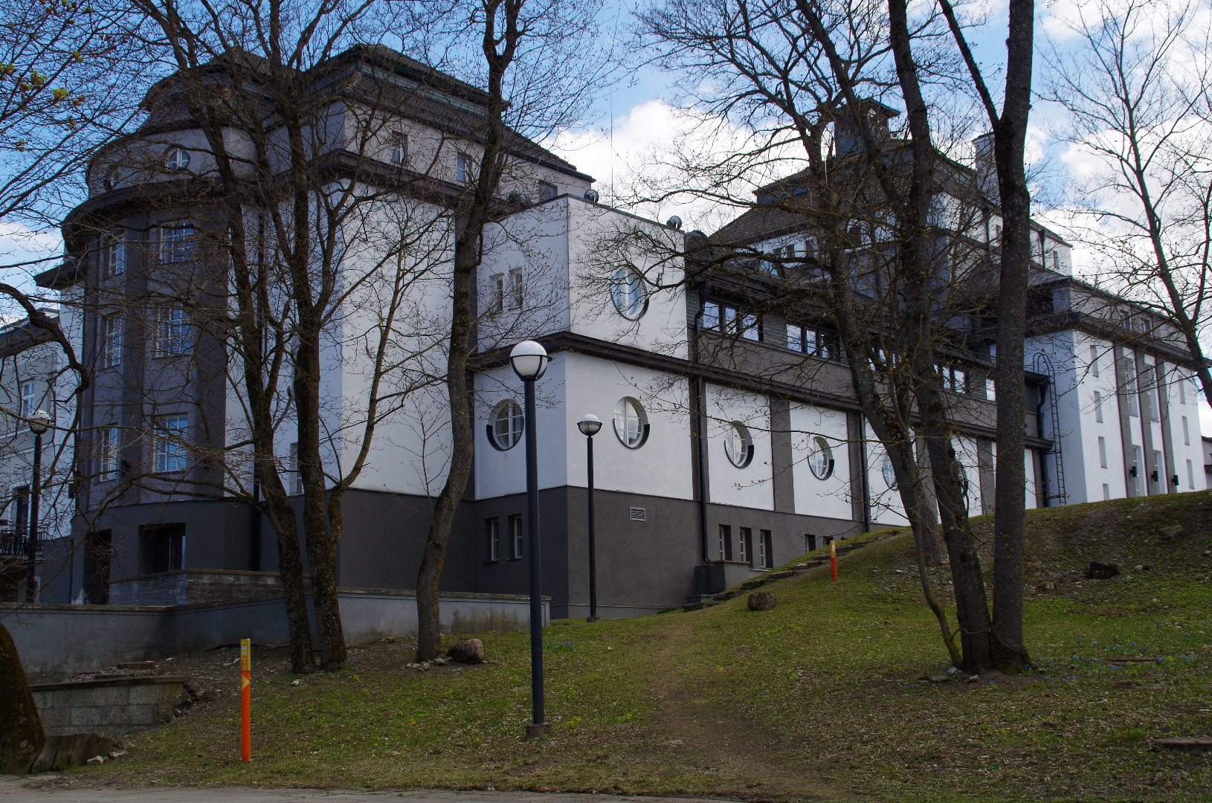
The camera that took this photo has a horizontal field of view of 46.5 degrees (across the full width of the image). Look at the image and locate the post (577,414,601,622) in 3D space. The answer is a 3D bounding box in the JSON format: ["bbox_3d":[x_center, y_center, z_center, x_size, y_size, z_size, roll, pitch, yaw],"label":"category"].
[{"bbox_3d":[-0.364,2.815,34.544,0.580,5.096,0.580,-1,-11,0],"label":"post"}]

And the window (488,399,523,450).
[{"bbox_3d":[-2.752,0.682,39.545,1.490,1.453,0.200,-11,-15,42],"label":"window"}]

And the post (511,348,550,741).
[{"bbox_3d":[-0.952,1.729,18.550,0.520,5.207,0.520,-2,-11,0],"label":"post"}]

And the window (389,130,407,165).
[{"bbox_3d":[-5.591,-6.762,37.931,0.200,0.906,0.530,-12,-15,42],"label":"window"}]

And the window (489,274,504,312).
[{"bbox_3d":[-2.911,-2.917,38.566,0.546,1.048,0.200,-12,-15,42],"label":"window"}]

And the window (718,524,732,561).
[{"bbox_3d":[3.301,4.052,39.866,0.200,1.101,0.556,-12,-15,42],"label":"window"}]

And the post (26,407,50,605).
[{"bbox_3d":[-12.566,2.716,31.000,0.500,5.171,0.500,-2,-11,0],"label":"post"}]

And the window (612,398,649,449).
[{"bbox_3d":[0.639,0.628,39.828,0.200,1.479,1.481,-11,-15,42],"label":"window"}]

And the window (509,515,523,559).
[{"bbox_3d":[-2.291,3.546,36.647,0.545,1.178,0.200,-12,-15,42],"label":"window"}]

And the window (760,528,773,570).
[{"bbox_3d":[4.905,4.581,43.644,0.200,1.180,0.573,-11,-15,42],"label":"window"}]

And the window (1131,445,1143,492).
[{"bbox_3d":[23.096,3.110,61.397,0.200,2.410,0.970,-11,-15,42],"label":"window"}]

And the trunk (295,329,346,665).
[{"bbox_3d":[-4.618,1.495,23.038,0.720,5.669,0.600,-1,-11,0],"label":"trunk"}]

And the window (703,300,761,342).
[{"bbox_3d":[3.744,-2.350,42.015,0.150,0.853,2.870,-12,-15,42],"label":"window"}]

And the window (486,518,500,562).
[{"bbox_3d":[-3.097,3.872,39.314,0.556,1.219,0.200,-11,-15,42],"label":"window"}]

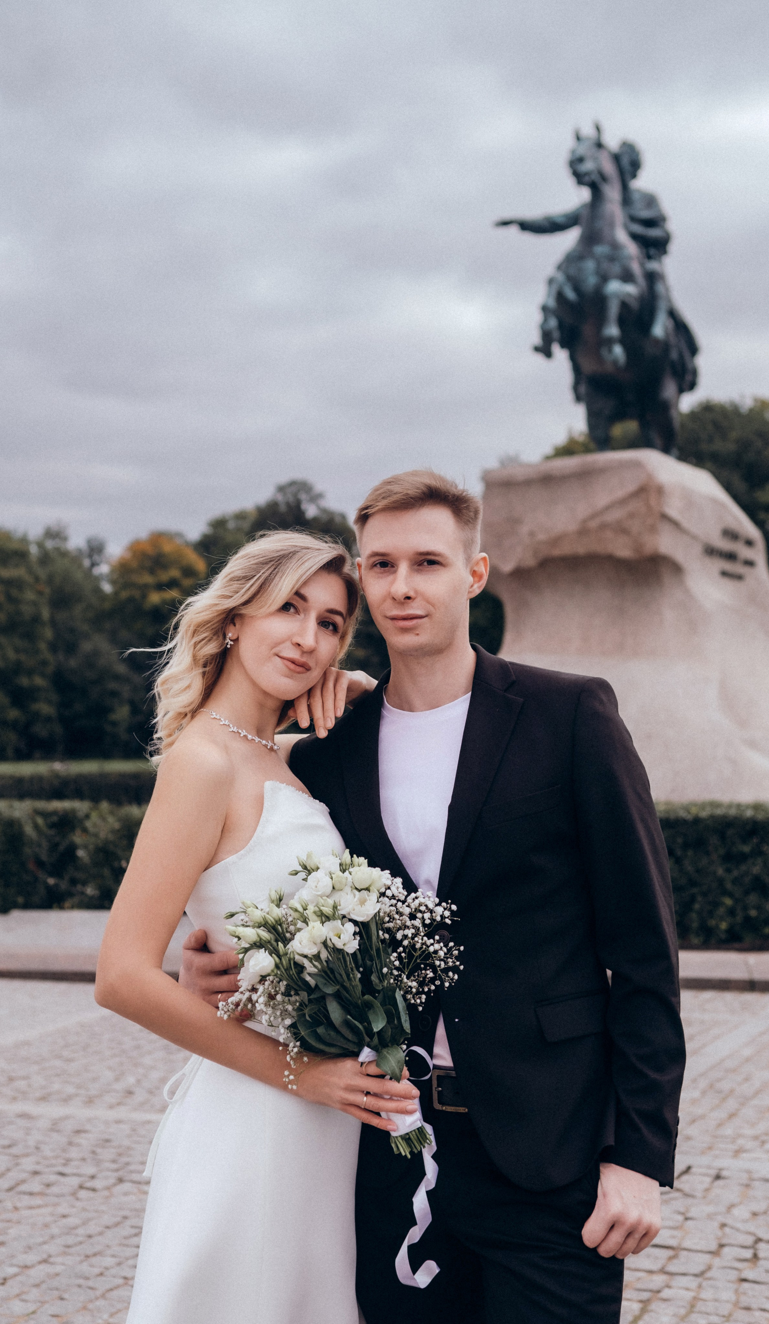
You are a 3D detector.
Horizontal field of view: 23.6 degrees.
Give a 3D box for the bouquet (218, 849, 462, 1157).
[{"bbox_3d":[-0.047,0.421,2.250,0.300,0.380,0.260,-17,10,5],"label":"bouquet"}]

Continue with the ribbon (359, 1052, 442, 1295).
[{"bbox_3d":[0.018,0.618,2.250,0.098,0.297,0.070,0,-2,0],"label":"ribbon"}]

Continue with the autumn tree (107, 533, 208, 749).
[{"bbox_3d":[-10.895,-1.015,88.000,4.900,10.400,4.900,0,-2,0],"label":"autumn tree"}]

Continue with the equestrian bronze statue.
[{"bbox_3d":[3.858,-6.330,31.300,3.100,5.400,4.300,-1,-2,22],"label":"equestrian bronze statue"}]

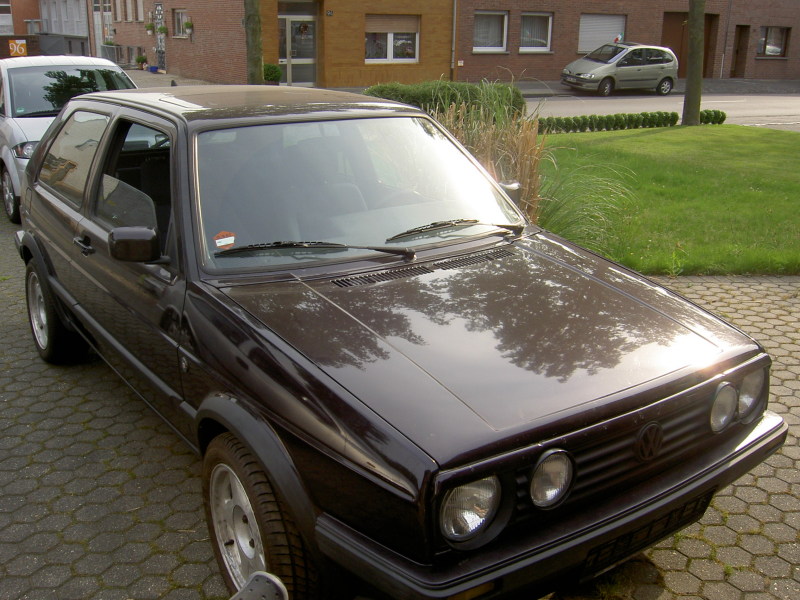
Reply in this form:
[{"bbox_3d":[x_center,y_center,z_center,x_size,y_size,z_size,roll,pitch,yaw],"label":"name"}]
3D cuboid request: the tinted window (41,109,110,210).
[{"bbox_3d":[-1.494,-0.666,3.570,0.060,0.410,0.800,16,4,-39],"label":"tinted window"}]

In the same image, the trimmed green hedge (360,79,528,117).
[{"bbox_3d":[0.795,-3.291,13.591,3.000,0.980,1.000,-10,21,-31],"label":"trimmed green hedge"}]

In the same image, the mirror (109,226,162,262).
[{"bbox_3d":[-0.867,-0.179,2.576,0.170,0.105,0.090,-12,21,-34],"label":"mirror"}]

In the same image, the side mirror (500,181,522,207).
[{"bbox_3d":[0.464,-0.448,3.504,0.170,0.105,0.090,-12,21,-34],"label":"side mirror"}]

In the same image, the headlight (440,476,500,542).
[{"bbox_3d":[0.151,0.468,1.770,0.175,0.175,0.080,-12,21,-34],"label":"headlight"}]

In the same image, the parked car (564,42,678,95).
[{"bbox_3d":[7.340,-7.660,26.170,4.130,1.610,1.720,-9,20,-28],"label":"parked car"}]

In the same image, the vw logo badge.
[{"bbox_3d":[0.643,0.364,2.022,0.110,0.110,0.020,-12,21,-34],"label":"vw logo badge"}]

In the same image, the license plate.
[{"bbox_3d":[0.663,0.603,2.065,0.520,0.110,0.025,-12,31,-34],"label":"license plate"}]

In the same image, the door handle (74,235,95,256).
[{"bbox_3d":[-1.291,-0.219,3.194,0.050,0.065,0.180,-12,21,-34],"label":"door handle"}]

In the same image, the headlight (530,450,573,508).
[{"bbox_3d":[0.348,0.419,1.846,0.143,0.143,0.070,-12,21,-34],"label":"headlight"}]

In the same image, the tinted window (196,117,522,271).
[{"bbox_3d":[-0.161,-0.443,2.948,1.400,0.100,0.680,-12,60,-34],"label":"tinted window"}]

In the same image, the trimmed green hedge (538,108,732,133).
[{"bbox_3d":[4.798,-3.652,16.013,5.660,0.320,0.340,-10,21,-31],"label":"trimmed green hedge"}]

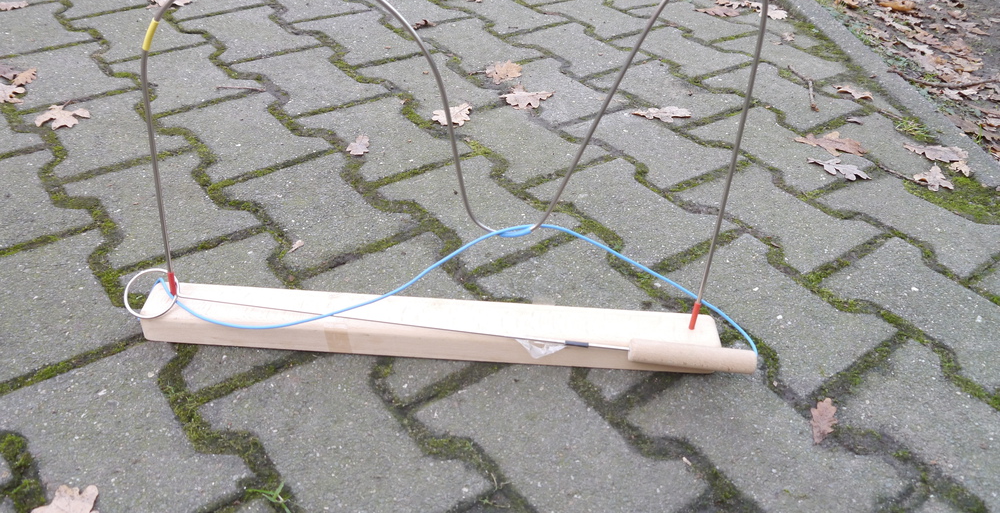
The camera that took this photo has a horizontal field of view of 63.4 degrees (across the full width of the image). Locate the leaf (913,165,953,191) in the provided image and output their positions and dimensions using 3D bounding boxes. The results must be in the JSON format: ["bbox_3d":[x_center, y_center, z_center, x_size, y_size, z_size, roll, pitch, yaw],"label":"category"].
[{"bbox_3d":[0.548,-0.099,1.026,0.052,0.016,0.074,15,37,14],"label":"leaf"}]

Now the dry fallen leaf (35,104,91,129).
[{"bbox_3d":[-0.541,-0.174,1.010,0.058,0.015,0.067,3,36,-2],"label":"dry fallen leaf"}]

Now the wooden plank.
[{"bbox_3d":[-0.057,0.064,0.726,0.506,0.025,0.051,3,36,-2],"label":"wooden plank"}]

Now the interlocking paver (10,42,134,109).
[{"bbox_3d":[-0.611,-0.223,1.143,0.160,0.070,0.195,-23,44,-32],"label":"interlocking paver"}]

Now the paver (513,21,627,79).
[{"bbox_3d":[0.126,-0.317,1.353,0.161,0.070,0.188,-22,43,-32],"label":"paver"}]

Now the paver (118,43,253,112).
[{"bbox_3d":[-0.449,-0.225,1.163,0.160,0.070,0.195,-24,45,-33],"label":"paver"}]

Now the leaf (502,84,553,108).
[{"bbox_3d":[0.039,-0.224,1.129,0.078,0.018,0.062,-6,38,-14],"label":"leaf"}]

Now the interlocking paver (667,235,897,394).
[{"bbox_3d":[0.270,0.076,0.826,0.160,0.070,0.193,-21,43,-31],"label":"interlocking paver"}]

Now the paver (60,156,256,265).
[{"bbox_3d":[-0.370,-0.029,0.899,0.154,0.070,0.193,-22,44,-31],"label":"paver"}]

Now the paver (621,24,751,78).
[{"bbox_3d":[0.297,-0.310,1.352,0.160,0.070,0.195,-24,45,-32],"label":"paver"}]

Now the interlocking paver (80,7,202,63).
[{"bbox_3d":[-0.575,-0.321,1.280,0.160,0.070,0.195,-25,46,-34],"label":"interlocking paver"}]

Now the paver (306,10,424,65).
[{"bbox_3d":[-0.227,-0.326,1.319,0.158,0.070,0.195,-22,44,-32],"label":"paver"}]

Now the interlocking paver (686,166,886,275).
[{"bbox_3d":[0.318,-0.022,0.957,0.154,0.070,0.193,-22,44,-31],"label":"interlocking paver"}]

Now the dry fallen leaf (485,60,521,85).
[{"bbox_3d":[0.005,-0.276,1.212,0.057,0.013,0.080,10,36,7],"label":"dry fallen leaf"}]

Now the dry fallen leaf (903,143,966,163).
[{"bbox_3d":[0.586,-0.137,1.076,0.082,0.016,0.047,3,36,-2],"label":"dry fallen leaf"}]

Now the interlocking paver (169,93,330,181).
[{"bbox_3d":[-0.325,-0.128,1.040,0.158,0.070,0.195,-22,44,-32],"label":"interlocking paver"}]

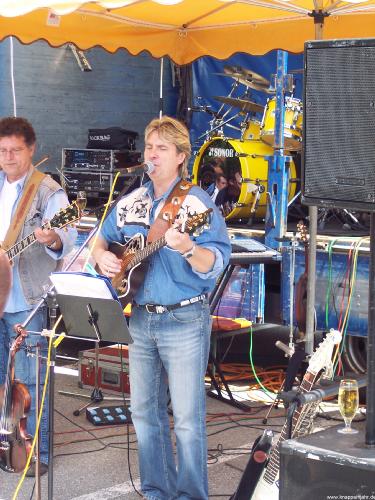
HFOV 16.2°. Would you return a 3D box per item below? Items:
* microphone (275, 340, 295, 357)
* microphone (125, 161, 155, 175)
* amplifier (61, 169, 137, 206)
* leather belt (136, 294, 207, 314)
[{"bbox_3d":[0.577,0.583,7.800,0.140,0.036,0.036,29,-7,-24],"label":"microphone"},{"bbox_3d":[-0.212,-0.364,5.830,0.165,0.052,0.052,-14,13,-34],"label":"microphone"},{"bbox_3d":[-0.669,-0.481,10.419,0.530,0.265,0.360,5,7,40],"label":"amplifier"},{"bbox_3d":[-0.075,0.240,6.000,0.360,0.090,0.270,4,6,33],"label":"leather belt"}]

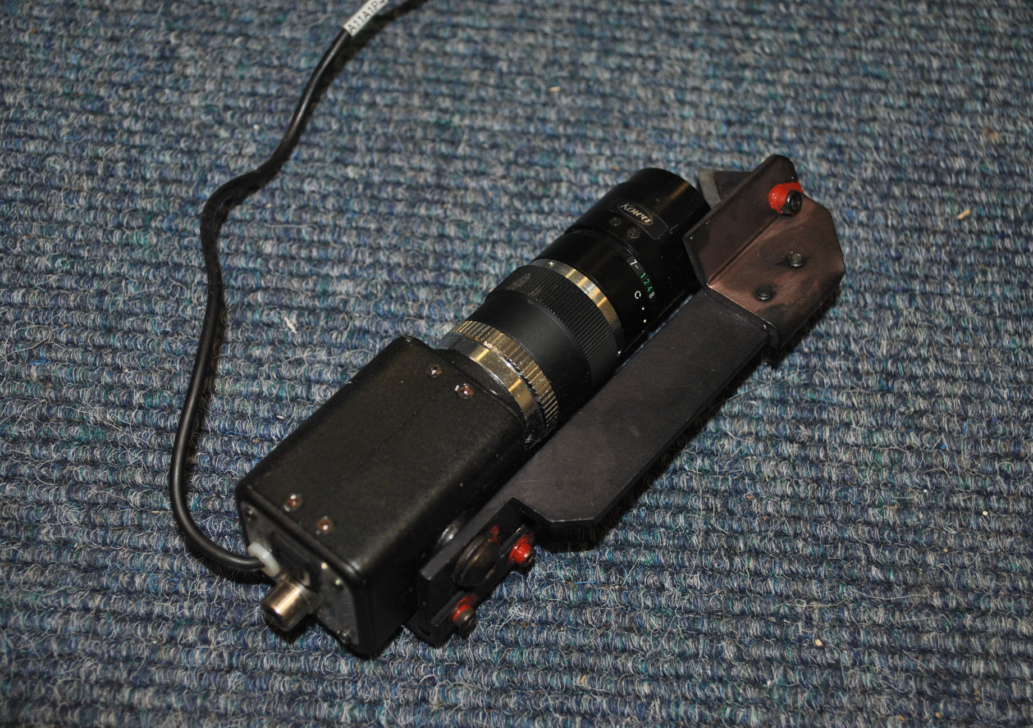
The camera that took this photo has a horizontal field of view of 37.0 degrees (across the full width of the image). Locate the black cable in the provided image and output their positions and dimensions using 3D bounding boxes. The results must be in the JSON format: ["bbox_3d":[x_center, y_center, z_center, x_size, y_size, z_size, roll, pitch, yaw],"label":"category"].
[{"bbox_3d":[-0.067,-0.028,0.392,0.033,0.018,0.173,6,60,-2],"label":"black cable"}]

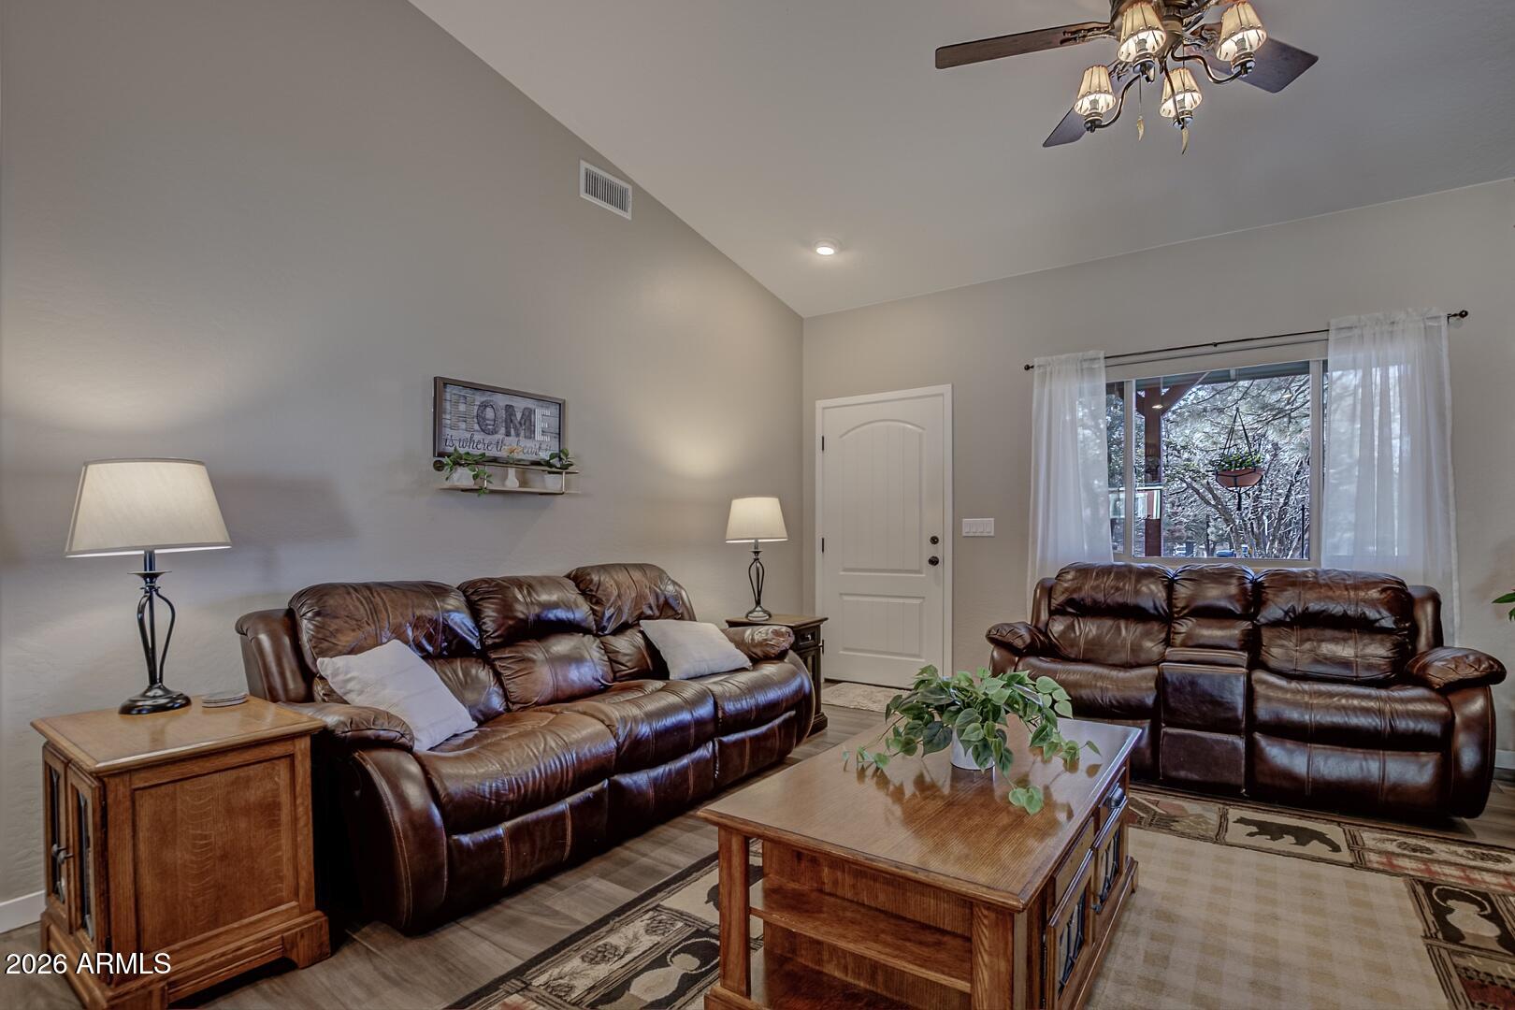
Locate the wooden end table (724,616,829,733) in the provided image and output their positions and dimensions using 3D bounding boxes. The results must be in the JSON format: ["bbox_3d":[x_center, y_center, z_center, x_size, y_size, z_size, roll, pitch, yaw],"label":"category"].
[{"bbox_3d":[0.122,1.022,3.840,0.459,0.653,0.418,-2,-3,36],"label":"wooden end table"}]

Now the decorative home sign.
[{"bbox_3d":[-1.250,-0.388,3.123,0.036,0.362,0.683,-2,-3,38],"label":"decorative home sign"}]

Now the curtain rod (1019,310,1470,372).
[{"bbox_3d":[2.513,-0.884,3.472,1.950,0.050,0.085,-1,-2,31],"label":"curtain rod"}]

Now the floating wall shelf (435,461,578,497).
[{"bbox_3d":[-1.109,-0.114,2.843,0.160,0.125,0.570,-1,-2,38],"label":"floating wall shelf"}]

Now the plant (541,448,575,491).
[{"bbox_3d":[-0.961,-0.168,3.023,0.120,0.200,0.135,-1,-2,38],"label":"plant"}]

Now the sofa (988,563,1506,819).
[{"bbox_3d":[2.356,0.832,3.347,1.979,0.995,0.938,-1,-3,31],"label":"sofa"}]

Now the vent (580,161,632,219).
[{"bbox_3d":[-0.803,-1.671,3.352,0.025,0.196,0.345,-1,-2,38],"label":"vent"}]

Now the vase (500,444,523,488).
[{"bbox_3d":[-1.105,-0.173,2.840,0.085,0.195,0.090,-1,-2,38],"label":"vase"}]

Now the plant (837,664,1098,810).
[{"bbox_3d":[0.622,0.632,1.885,0.683,0.265,0.551,0,-2,2],"label":"plant"}]

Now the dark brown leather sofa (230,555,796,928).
[{"bbox_3d":[-0.796,0.809,2.930,0.949,1.010,2.173,-2,-3,35],"label":"dark brown leather sofa"}]

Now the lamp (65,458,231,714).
[{"bbox_3d":[-1.739,0.231,1.810,0.345,0.705,0.345,-1,-2,38],"label":"lamp"}]

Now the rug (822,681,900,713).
[{"bbox_3d":[0.816,1.364,4.460,0.887,0.015,0.592,-1,-3,32],"label":"rug"}]

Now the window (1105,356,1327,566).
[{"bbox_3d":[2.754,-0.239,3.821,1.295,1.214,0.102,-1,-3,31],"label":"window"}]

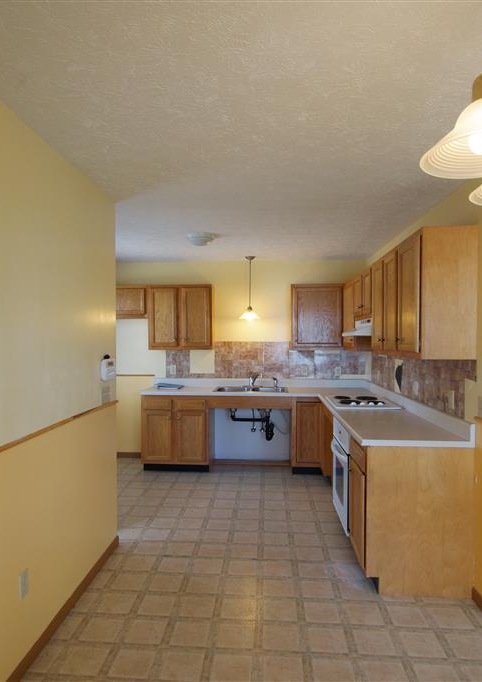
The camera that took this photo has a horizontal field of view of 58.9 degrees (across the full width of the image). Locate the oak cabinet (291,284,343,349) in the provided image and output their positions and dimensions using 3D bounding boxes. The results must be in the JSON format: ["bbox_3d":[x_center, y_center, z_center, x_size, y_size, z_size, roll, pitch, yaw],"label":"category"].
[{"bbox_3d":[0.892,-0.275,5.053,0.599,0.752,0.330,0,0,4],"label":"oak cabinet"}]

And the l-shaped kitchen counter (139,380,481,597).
[{"bbox_3d":[0.137,0.970,3.889,2.611,1.002,2.756,0,0,4],"label":"l-shaped kitchen counter"}]

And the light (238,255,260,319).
[{"bbox_3d":[0.107,-0.616,5.014,0.225,0.749,0.227,0,0,4],"label":"light"}]

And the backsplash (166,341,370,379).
[{"bbox_3d":[0.314,0.237,5.248,2.498,0.469,0.022,0,0,4],"label":"backsplash"}]

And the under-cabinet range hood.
[{"bbox_3d":[1.240,-0.124,3.960,0.457,0.141,0.751,0,0,4],"label":"under-cabinet range hood"}]

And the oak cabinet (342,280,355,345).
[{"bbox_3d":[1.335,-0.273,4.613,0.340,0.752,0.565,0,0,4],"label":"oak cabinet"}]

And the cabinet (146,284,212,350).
[{"bbox_3d":[-0.707,-0.279,5.152,0.760,0.754,0.330,0,0,4],"label":"cabinet"}]

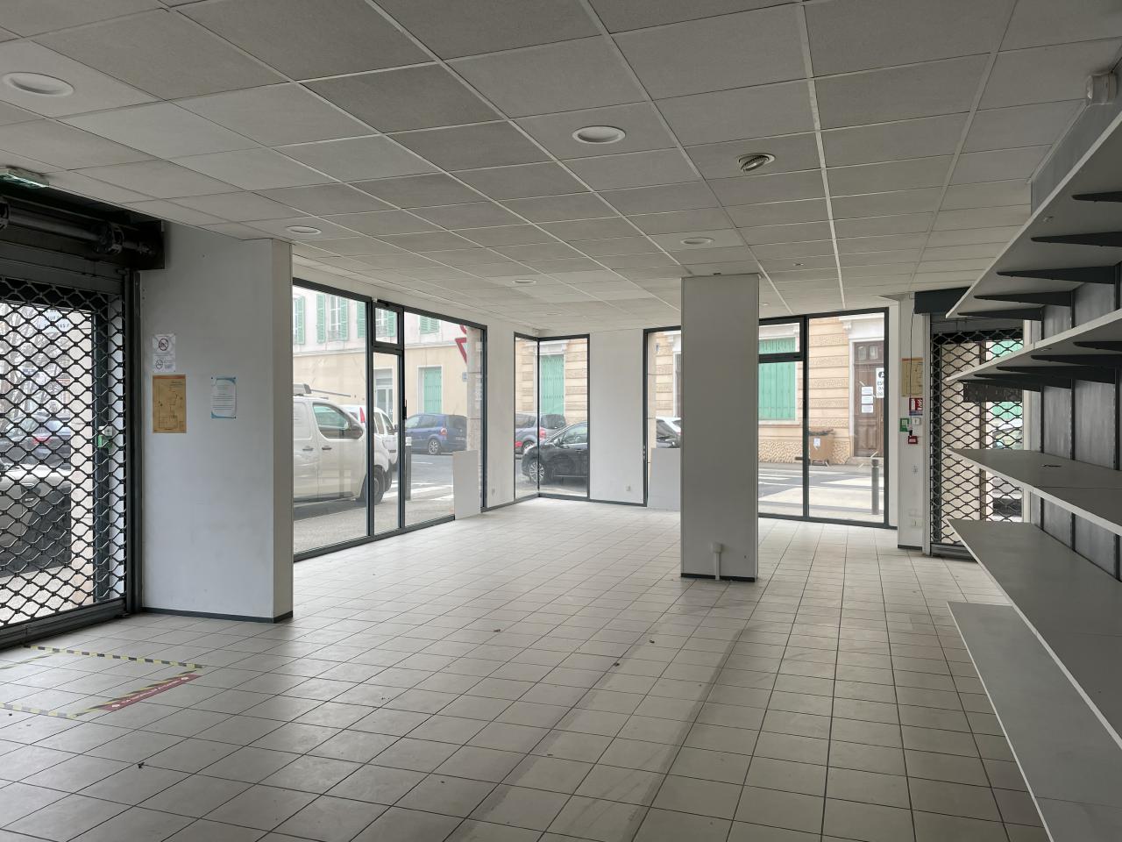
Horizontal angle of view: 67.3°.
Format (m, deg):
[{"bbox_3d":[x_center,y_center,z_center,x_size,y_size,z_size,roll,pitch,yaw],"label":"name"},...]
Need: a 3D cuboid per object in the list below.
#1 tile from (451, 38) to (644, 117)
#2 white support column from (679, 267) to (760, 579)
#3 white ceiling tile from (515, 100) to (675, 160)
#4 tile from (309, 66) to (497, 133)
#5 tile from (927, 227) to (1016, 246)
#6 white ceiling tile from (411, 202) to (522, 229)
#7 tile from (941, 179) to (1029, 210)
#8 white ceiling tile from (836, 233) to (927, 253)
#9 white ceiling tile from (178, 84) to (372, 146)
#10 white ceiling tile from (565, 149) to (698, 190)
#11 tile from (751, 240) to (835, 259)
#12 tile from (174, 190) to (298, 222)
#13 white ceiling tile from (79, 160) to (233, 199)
[{"bbox_3d":[-0.033,-1.256,3.093,0.586,0.020,0.588,0,0,19],"label":"tile"},{"bbox_3d":[1.433,0.057,7.561,0.652,2.687,0.280,0,0,19],"label":"white support column"},{"bbox_3d":[0.167,-1.259,3.658,0.586,0.020,0.588,0,0,19],"label":"white ceiling tile"},{"bbox_3d":[-0.598,-1.256,3.288,0.600,0.025,0.600,0,0,19],"label":"tile"},{"bbox_3d":[2.865,-1.299,5.883,0.600,0.025,0.600,0,0,19],"label":"tile"},{"bbox_3d":[-0.564,-1.267,5.190,0.586,0.020,0.588,0,0,19],"label":"white ceiling tile"},{"bbox_3d":[2.465,-1.290,4.751,0.600,0.025,0.600,0,0,19],"label":"tile"},{"bbox_3d":[2.302,-1.281,6.077,0.595,0.030,0.595,0,0,19],"label":"white ceiling tile"},{"bbox_3d":[-1.164,-1.254,3.498,0.595,0.020,0.595,0,0,20],"label":"white ceiling tile"},{"bbox_3d":[0.369,-1.263,4.226,0.595,0.020,0.595,0,0,20],"label":"white ceiling tile"},{"bbox_3d":[1.733,-1.283,6.283,0.600,0.025,0.600,0,0,19],"label":"tile"},{"bbox_3d":[-1.892,-1.271,5.013,0.595,0.030,0.595,0,0,19],"label":"tile"},{"bbox_3d":[-2.092,-1.269,4.447,0.595,0.030,0.595,0,0,19],"label":"white ceiling tile"}]

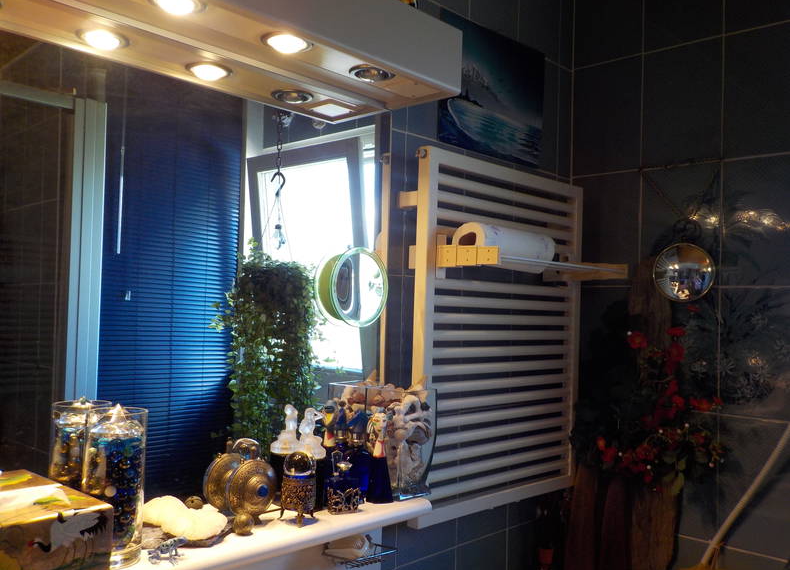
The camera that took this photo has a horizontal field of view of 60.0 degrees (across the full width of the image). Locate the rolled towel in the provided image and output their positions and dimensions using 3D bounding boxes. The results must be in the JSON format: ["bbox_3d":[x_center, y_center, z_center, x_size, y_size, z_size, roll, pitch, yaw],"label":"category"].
[{"bbox_3d":[0.234,-0.075,1.431,0.090,0.090,0.250,0,-2,44],"label":"rolled towel"}]

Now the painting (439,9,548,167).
[{"bbox_3d":[0.234,-0.452,1.625,0.020,0.293,0.400,0,-2,45],"label":"painting"}]

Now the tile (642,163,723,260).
[{"bbox_3d":[0.701,-0.143,1.685,0.200,0.300,0.010,0,-2,45],"label":"tile"}]

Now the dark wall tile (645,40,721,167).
[{"bbox_3d":[0.708,-0.444,1.693,0.200,0.300,0.010,0,-2,44],"label":"dark wall tile"}]

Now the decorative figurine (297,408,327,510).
[{"bbox_3d":[-0.141,0.293,1.170,0.045,0.160,0.045,1,-2,22],"label":"decorative figurine"}]

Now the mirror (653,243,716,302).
[{"bbox_3d":[0.691,-0.030,1.633,0.147,0.146,0.040,0,-2,45],"label":"mirror"}]

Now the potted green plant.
[{"bbox_3d":[-0.443,0.228,2.378,0.350,0.710,0.320,2,-2,-10],"label":"potted green plant"}]

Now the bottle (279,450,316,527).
[{"bbox_3d":[-0.148,0.317,1.077,0.055,0.107,0.055,1,-1,0],"label":"bottle"}]

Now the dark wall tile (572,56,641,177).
[{"bbox_3d":[0.565,-0.445,1.833,0.200,0.300,0.010,0,-2,44],"label":"dark wall tile"}]

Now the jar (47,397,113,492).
[{"bbox_3d":[-0.453,0.261,0.985,0.077,0.196,0.077,0,-2,45],"label":"jar"}]

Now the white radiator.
[{"bbox_3d":[0.242,0.115,1.578,0.075,0.760,0.600,0,-2,44],"label":"white radiator"}]

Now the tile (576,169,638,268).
[{"bbox_3d":[0.558,-0.143,1.825,0.200,0.300,0.010,0,-2,45],"label":"tile"}]

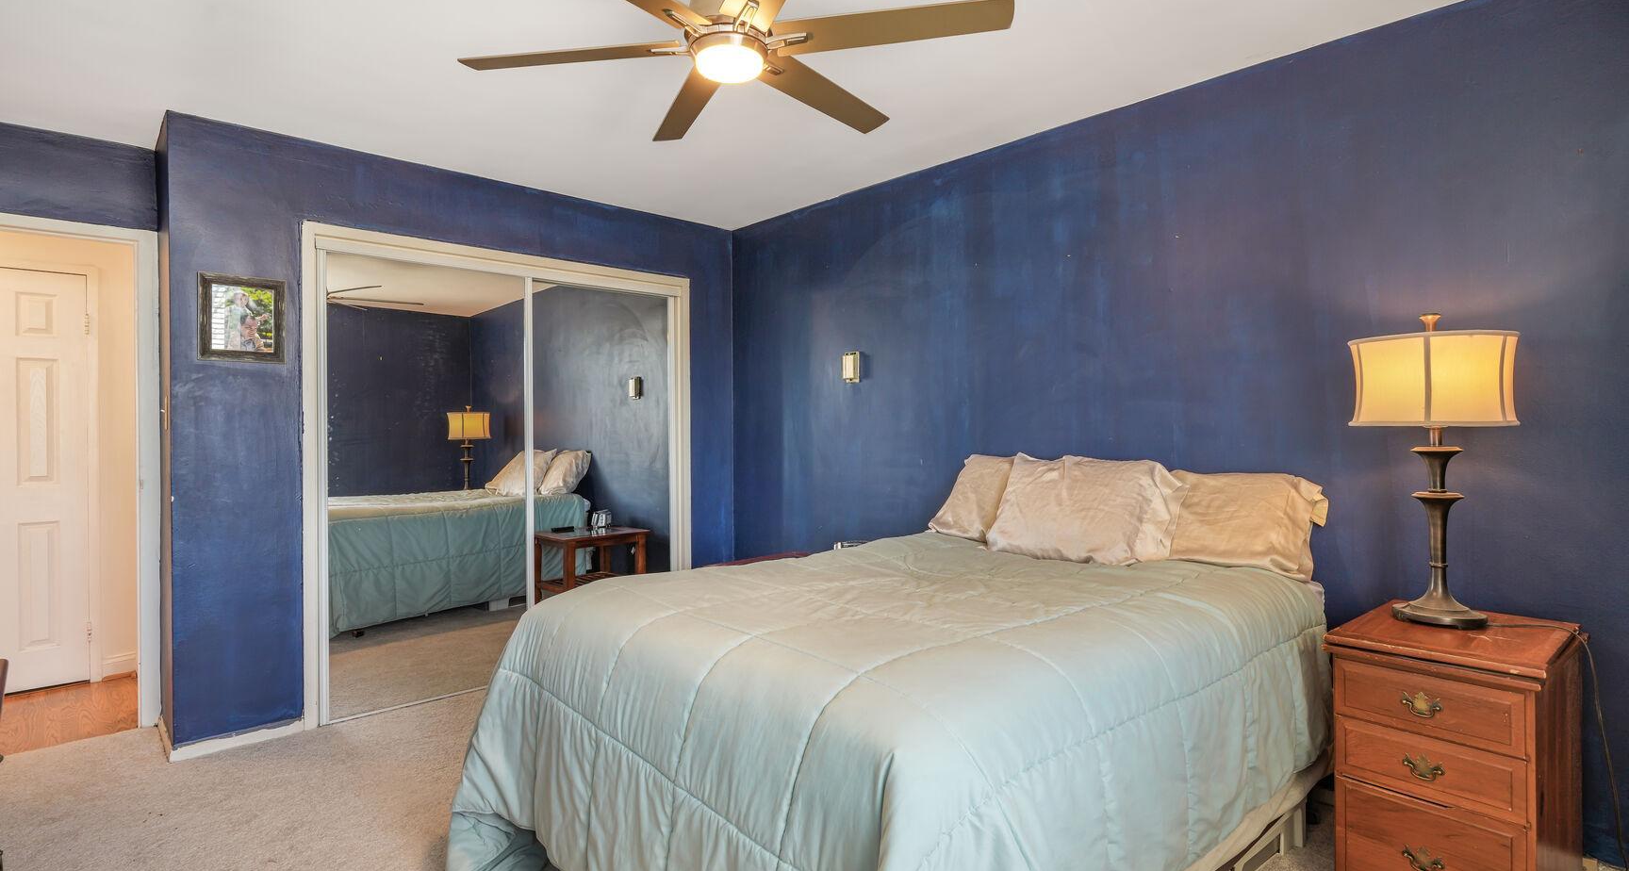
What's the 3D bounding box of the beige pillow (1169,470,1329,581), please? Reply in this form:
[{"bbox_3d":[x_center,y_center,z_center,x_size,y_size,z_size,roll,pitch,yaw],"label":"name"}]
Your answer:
[{"bbox_3d":[1.282,0.274,2.526,0.640,0.390,0.160,0,-32,47],"label":"beige pillow"}]

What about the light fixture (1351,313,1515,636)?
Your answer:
[{"bbox_3d":[1.706,0.084,2.115,0.370,0.836,0.370,-1,0,-43],"label":"light fixture"}]

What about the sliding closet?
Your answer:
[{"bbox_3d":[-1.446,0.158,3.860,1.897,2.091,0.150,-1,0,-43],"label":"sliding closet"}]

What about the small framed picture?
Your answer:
[{"bbox_3d":[-2.245,-0.456,3.023,0.280,0.338,0.025,-1,0,-43],"label":"small framed picture"}]

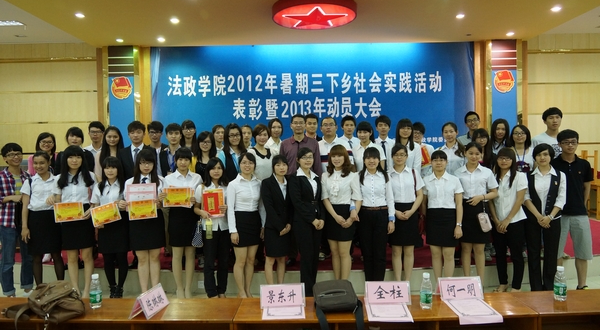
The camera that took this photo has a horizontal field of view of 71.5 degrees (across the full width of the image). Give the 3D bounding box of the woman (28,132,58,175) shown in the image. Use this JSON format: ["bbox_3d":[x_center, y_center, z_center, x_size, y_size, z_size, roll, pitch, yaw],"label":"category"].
[{"bbox_3d":[-3.190,0.395,5.240,0.440,1.603,0.280,-1,3,-11],"label":"woman"}]

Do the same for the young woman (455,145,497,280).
[{"bbox_3d":[1.974,0.573,4.669,0.470,1.649,0.320,0,1,24],"label":"young woman"}]

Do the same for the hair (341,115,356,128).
[{"bbox_3d":[0.632,-0.553,5.400,0.180,0.180,0.200,-1,1,6],"label":"hair"}]

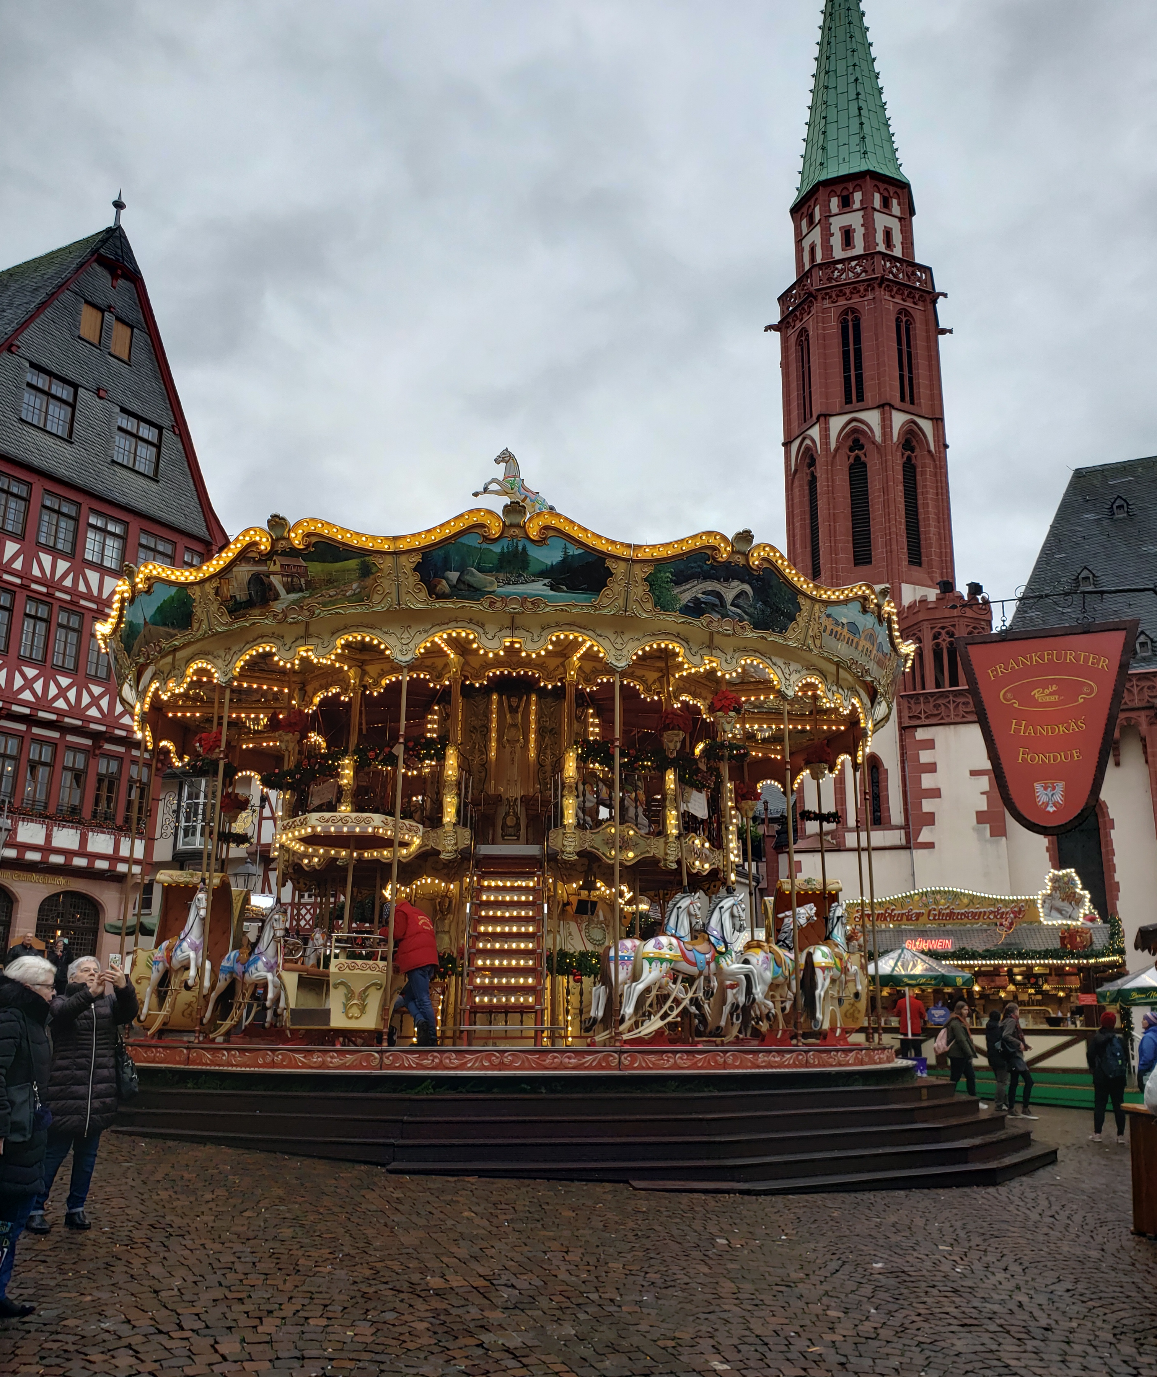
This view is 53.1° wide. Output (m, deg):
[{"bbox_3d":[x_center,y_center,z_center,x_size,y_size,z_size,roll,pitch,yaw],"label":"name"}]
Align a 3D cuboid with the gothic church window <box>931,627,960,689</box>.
[{"bbox_3d":[12.090,-1.000,38.174,0.950,2.110,0.300,-6,-16,23],"label":"gothic church window"}]

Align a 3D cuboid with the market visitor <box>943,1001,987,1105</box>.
[{"bbox_3d":[6.451,6.086,19.293,0.660,1.679,0.500,-3,-15,15],"label":"market visitor"}]

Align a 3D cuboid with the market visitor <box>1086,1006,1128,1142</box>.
[{"bbox_3d":[6.938,5.090,15.197,0.540,1.632,0.420,3,-15,-10],"label":"market visitor"}]

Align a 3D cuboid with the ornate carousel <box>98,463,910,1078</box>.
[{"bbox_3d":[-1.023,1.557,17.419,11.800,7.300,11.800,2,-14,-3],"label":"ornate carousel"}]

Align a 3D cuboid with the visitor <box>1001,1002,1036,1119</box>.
[{"bbox_3d":[6.757,5.703,17.777,0.560,1.677,0.500,-1,-14,7],"label":"visitor"}]

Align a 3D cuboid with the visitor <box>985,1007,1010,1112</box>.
[{"bbox_3d":[6.789,5.988,18.676,0.420,1.553,0.500,6,-15,-19],"label":"visitor"}]

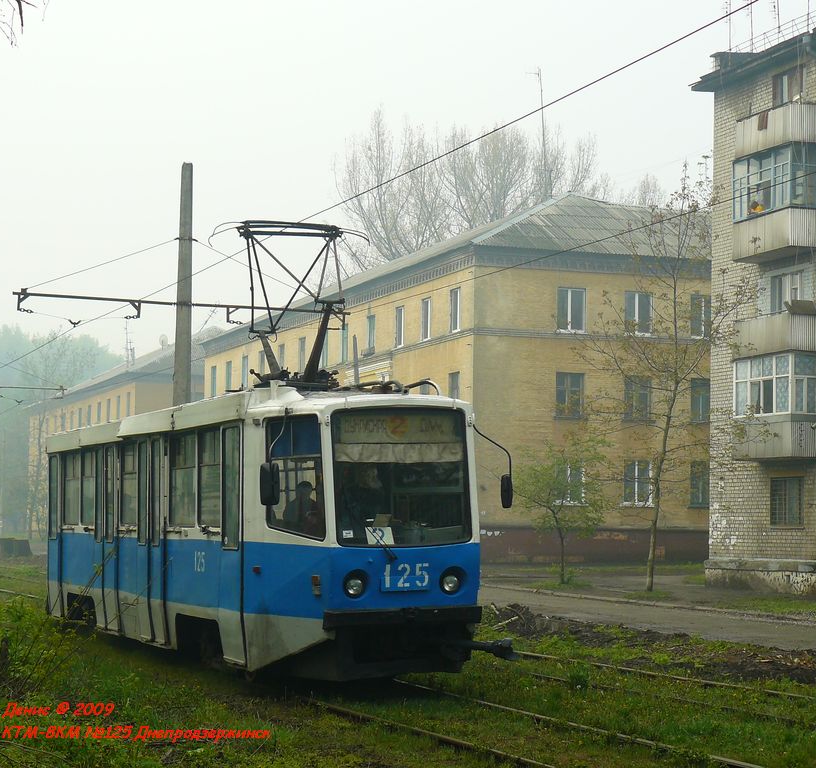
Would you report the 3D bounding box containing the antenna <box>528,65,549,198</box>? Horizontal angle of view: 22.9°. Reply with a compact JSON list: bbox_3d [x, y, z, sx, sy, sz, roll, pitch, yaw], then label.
[{"bbox_3d":[5.840,-11.283,90.014,0.900,5.930,0.600,1,-4,0],"label":"antenna"}]

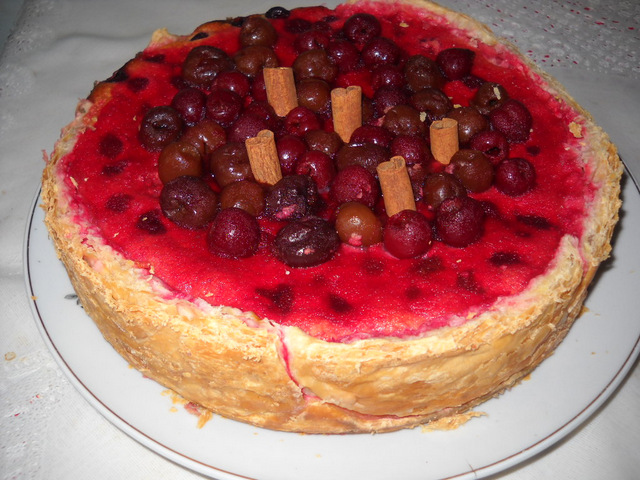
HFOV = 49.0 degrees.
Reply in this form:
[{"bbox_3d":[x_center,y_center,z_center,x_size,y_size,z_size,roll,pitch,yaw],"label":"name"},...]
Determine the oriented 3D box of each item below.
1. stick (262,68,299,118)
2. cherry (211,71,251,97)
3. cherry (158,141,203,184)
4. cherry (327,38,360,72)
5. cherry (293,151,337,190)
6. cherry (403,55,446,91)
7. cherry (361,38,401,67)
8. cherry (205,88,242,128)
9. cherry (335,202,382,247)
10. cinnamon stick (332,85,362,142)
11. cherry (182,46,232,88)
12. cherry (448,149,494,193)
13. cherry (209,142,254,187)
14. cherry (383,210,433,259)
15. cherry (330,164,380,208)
[{"bbox_3d":[-0.017,-0.067,0.332,0.014,0.028,0.011,-10,23,-1],"label":"stick"},{"bbox_3d":[-0.044,-0.075,0.347,0.019,0.017,0.019,0,48,0],"label":"cherry"},{"bbox_3d":[-0.063,-0.034,0.315,0.020,0.019,0.020,0,47,0],"label":"cherry"},{"bbox_3d":[0.012,-0.099,0.378,0.019,0.018,0.018,0,47,0],"label":"cherry"},{"bbox_3d":[-0.002,-0.030,0.307,0.018,0.017,0.018,0,48,0],"label":"cherry"},{"bbox_3d":[0.052,-0.082,0.347,0.020,0.018,0.019,0,49,0],"label":"cherry"},{"bbox_3d":[0.032,-0.098,0.367,0.019,0.018,0.019,0,48,0],"label":"cherry"},{"bbox_3d":[-0.045,-0.062,0.330,0.018,0.017,0.017,0,49,0],"label":"cherry"},{"bbox_3d":[0.015,-0.006,0.281,0.018,0.017,0.018,0,49,0],"label":"cherry"},{"bbox_3d":[0.013,-0.053,0.312,0.013,0.029,0.010,2,37,0],"label":"cinnamon stick"},{"bbox_3d":[-0.057,-0.087,0.356,0.024,0.019,0.024,0,48,0],"label":"cherry"},{"bbox_3d":[0.068,-0.031,0.313,0.020,0.019,0.019,0,47,0],"label":"cherry"},{"bbox_3d":[-0.037,-0.033,0.306,0.020,0.019,0.020,0,48,0],"label":"cherry"},{"bbox_3d":[0.034,-0.002,0.274,0.020,0.019,0.020,2,47,0],"label":"cherry"},{"bbox_3d":[0.015,-0.022,0.294,0.020,0.019,0.020,0,48,0],"label":"cherry"}]

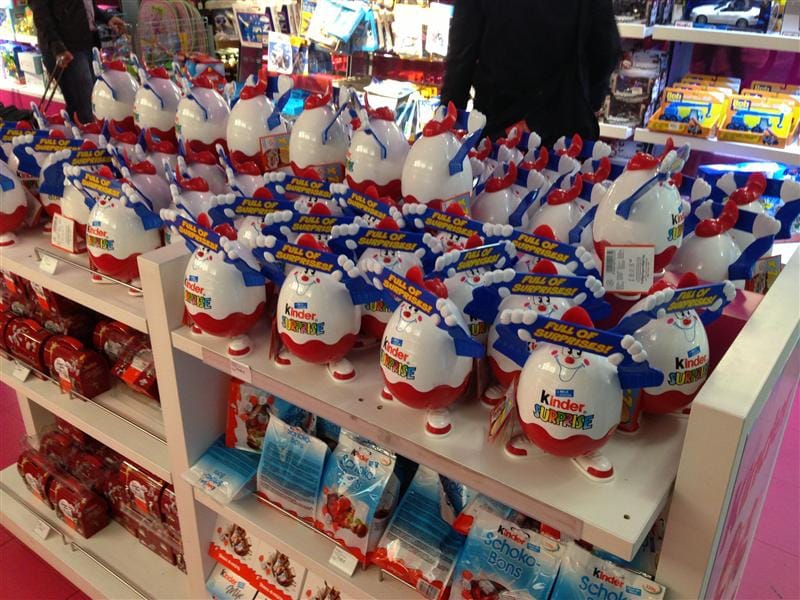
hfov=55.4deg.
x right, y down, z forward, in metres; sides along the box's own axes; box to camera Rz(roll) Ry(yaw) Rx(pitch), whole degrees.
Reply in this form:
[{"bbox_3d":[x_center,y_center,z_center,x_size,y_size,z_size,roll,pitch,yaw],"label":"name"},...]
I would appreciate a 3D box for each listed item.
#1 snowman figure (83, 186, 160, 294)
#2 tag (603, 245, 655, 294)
[{"bbox_3d":[-0.539,-0.140,1.468,0.203,0.229,0.151,16,30,28],"label":"snowman figure"},{"bbox_3d":[0.325,-0.045,1.083,0.069,0.069,0.012,0,26,0],"label":"tag"}]

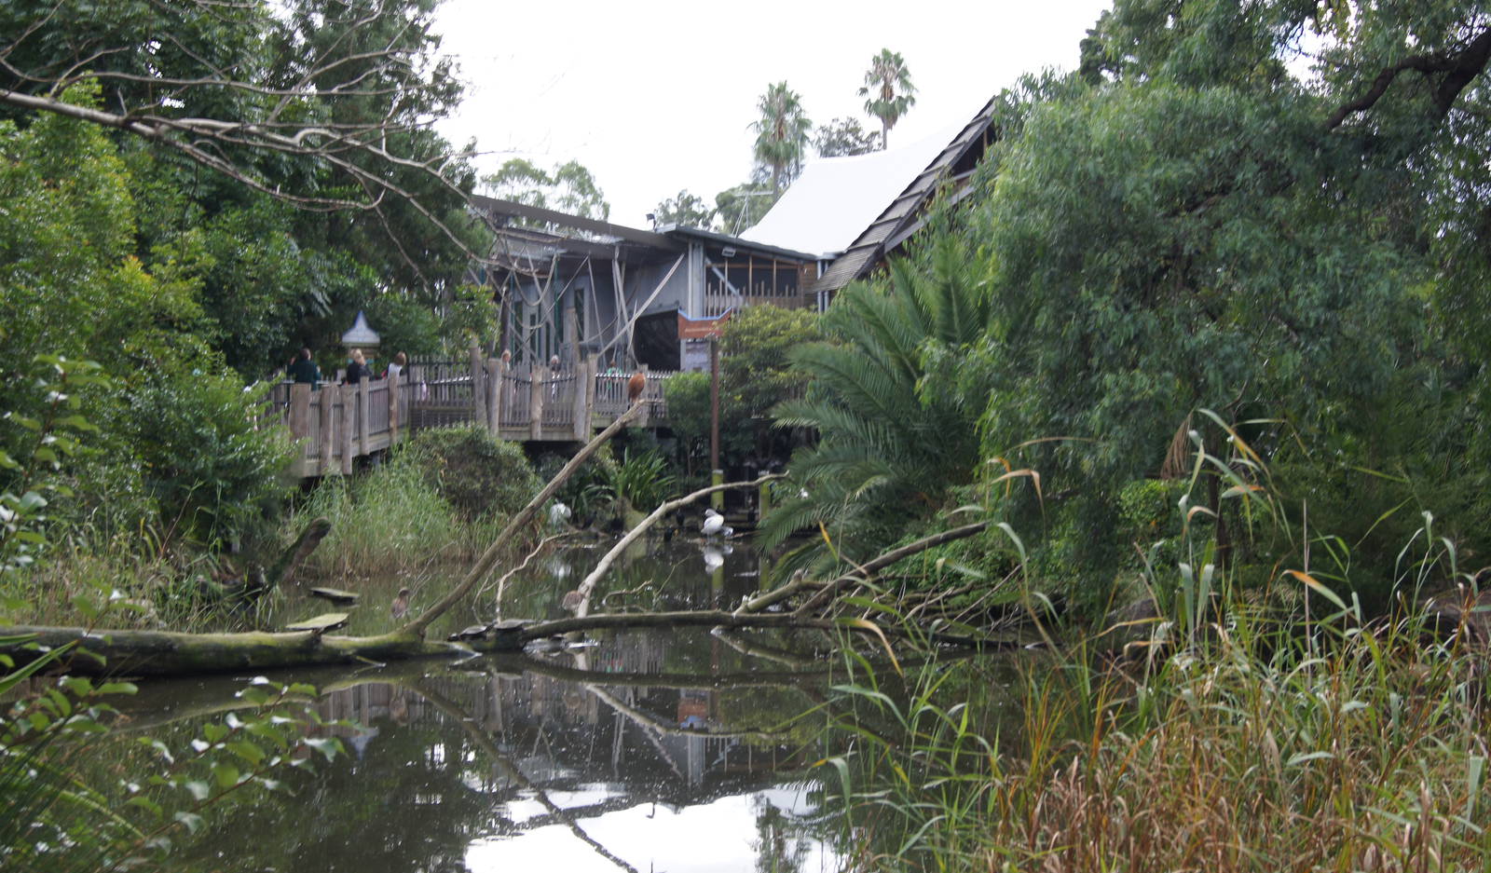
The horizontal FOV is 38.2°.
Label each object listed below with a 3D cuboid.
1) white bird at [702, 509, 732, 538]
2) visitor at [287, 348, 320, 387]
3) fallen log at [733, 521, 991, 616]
[{"bbox_3d":[-0.564,1.724,42.500,0.600,0.560,0.340,0,0,6],"label":"white bird"},{"bbox_3d":[-8.216,-0.790,40.000,0.580,1.720,0.400,0,0,11],"label":"visitor"},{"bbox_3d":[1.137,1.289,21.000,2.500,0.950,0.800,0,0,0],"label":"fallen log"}]

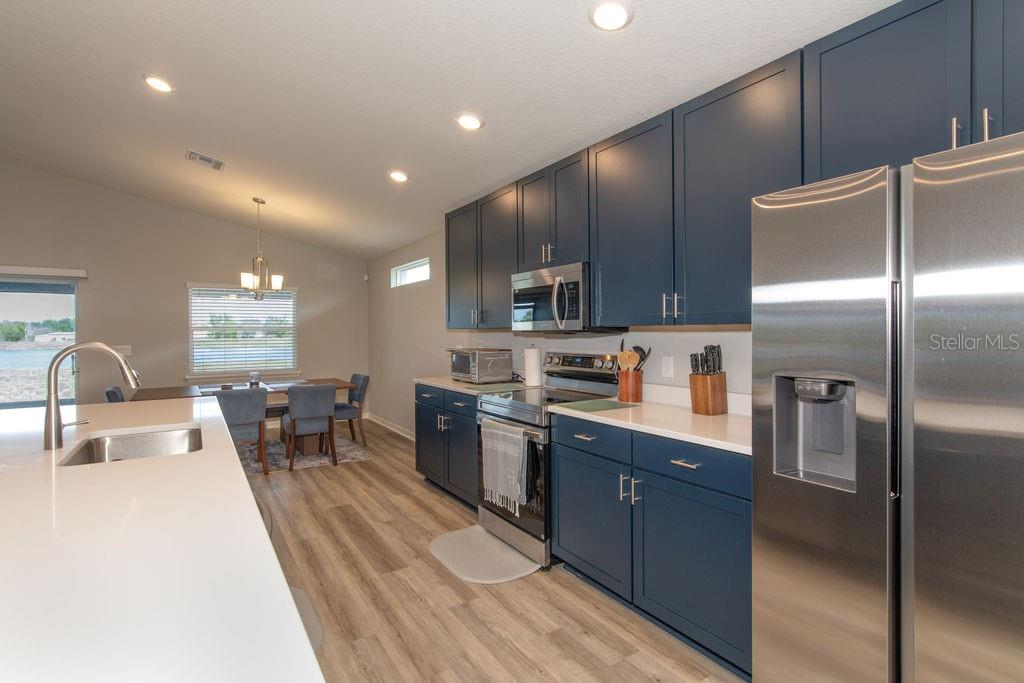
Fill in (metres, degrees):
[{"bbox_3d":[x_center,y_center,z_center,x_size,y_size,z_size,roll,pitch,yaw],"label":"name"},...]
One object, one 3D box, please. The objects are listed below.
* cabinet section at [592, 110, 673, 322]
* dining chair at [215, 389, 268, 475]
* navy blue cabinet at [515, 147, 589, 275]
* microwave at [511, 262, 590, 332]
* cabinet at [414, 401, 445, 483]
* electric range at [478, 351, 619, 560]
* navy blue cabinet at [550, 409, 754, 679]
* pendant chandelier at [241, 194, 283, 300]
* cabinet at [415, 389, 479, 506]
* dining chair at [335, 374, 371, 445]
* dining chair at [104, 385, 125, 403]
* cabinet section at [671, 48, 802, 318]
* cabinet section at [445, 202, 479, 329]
[{"bbox_3d":[0.736,-0.588,2.595,0.325,1.011,0.577,-1,2,-34],"label":"cabinet section"},{"bbox_3d":[-2.621,0.844,4.645,0.450,0.825,0.590,-1,2,-34],"label":"dining chair"},{"bbox_3d":[0.383,-0.817,3.285,0.315,0.682,0.762,-1,2,-34],"label":"navy blue cabinet"},{"bbox_3d":[0.353,-0.264,3.276,0.385,0.423,0.757,-1,2,-34],"label":"microwave"},{"bbox_3d":[-0.435,0.851,4.272,0.630,0.640,0.590,-1,2,-34],"label":"cabinet"},{"bbox_3d":[0.236,0.702,3.211,0.710,1.190,0.757,-1,2,-34],"label":"electric range"},{"bbox_3d":[0.826,0.835,2.413,0.645,0.850,1.197,-1,2,-34],"label":"navy blue cabinet"},{"bbox_3d":[-2.849,-1.037,5.440,0.435,1.160,0.435,-1,2,-34],"label":"pendant chandelier"},{"bbox_3d":[-0.270,0.808,4.054,0.645,0.850,1.165,-1,2,-34],"label":"cabinet"},{"bbox_3d":[-2.023,0.814,5.694,0.600,0.830,0.460,-1,2,-34],"label":"dining chair"},{"bbox_3d":[-3.552,0.846,4.679,0.600,0.830,0.460,-1,2,-34],"label":"dining chair"},{"bbox_3d":[1.051,-0.580,2.121,0.325,1.011,0.562,-1,2,-34],"label":"cabinet section"},{"bbox_3d":[-0.293,-0.616,4.147,0.325,1.011,0.563,-1,2,-34],"label":"cabinet section"}]

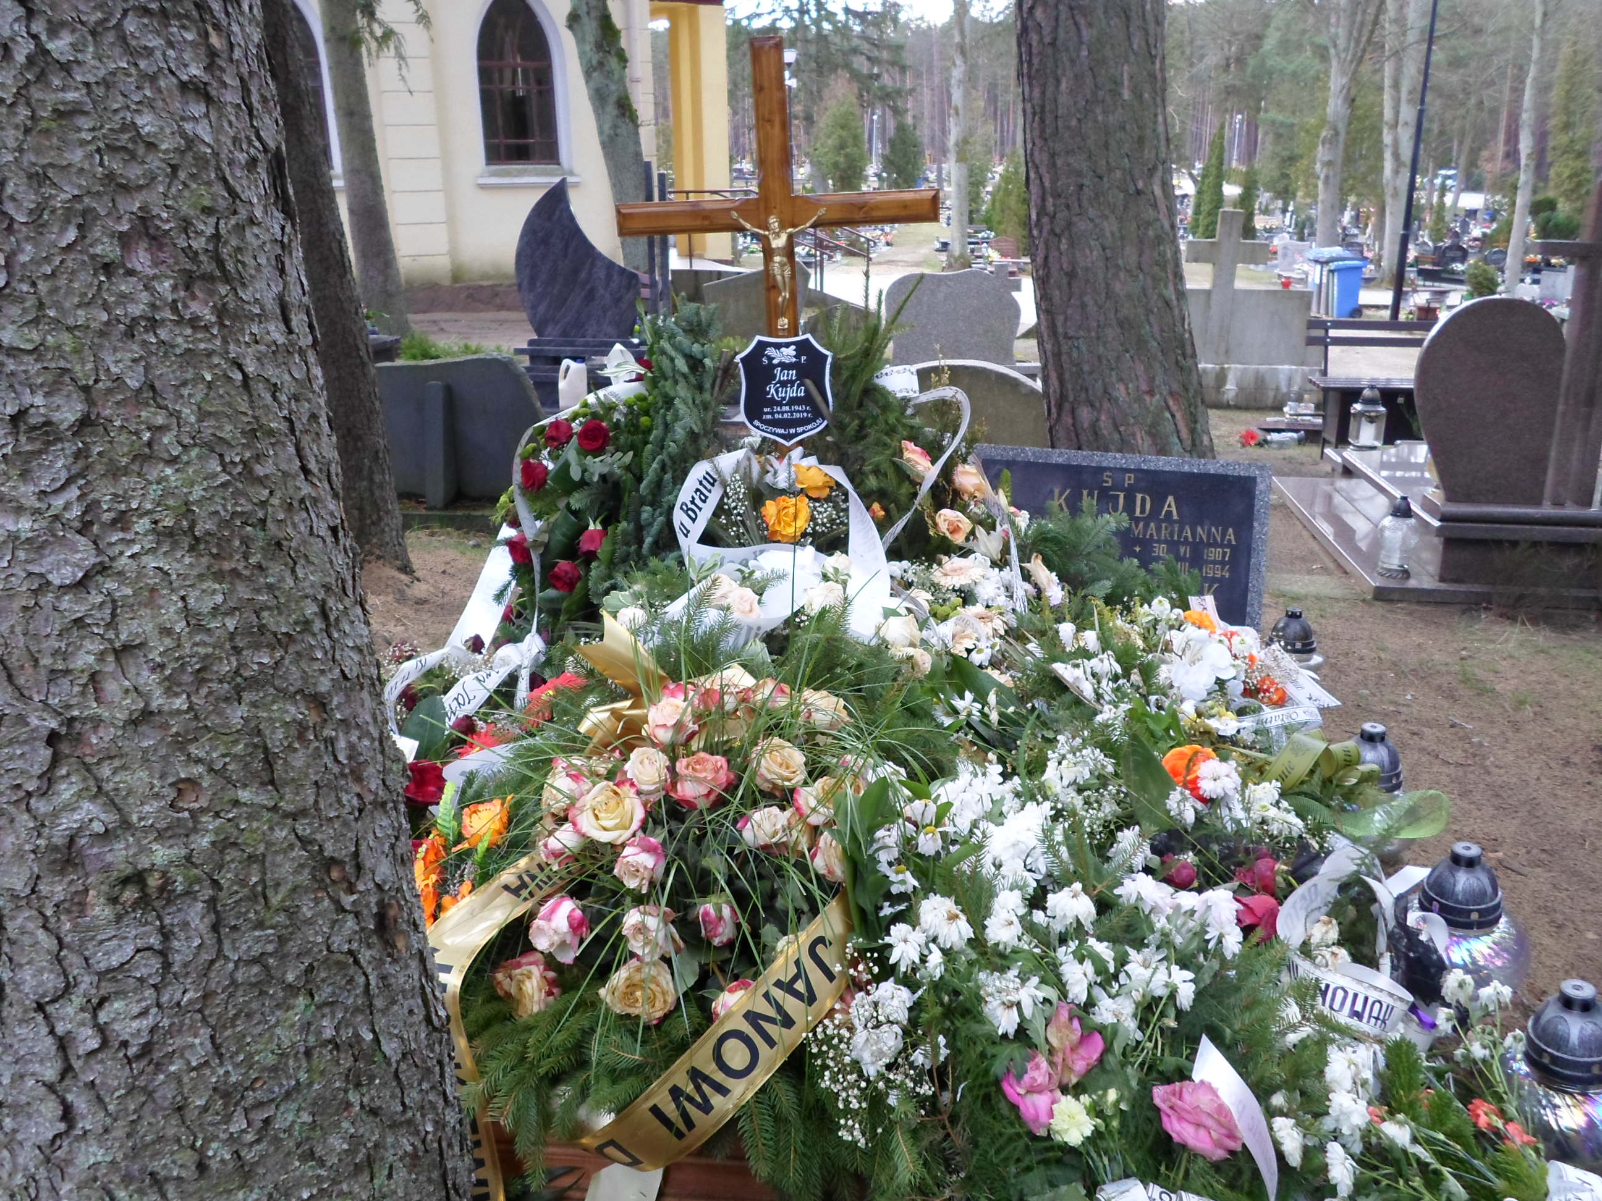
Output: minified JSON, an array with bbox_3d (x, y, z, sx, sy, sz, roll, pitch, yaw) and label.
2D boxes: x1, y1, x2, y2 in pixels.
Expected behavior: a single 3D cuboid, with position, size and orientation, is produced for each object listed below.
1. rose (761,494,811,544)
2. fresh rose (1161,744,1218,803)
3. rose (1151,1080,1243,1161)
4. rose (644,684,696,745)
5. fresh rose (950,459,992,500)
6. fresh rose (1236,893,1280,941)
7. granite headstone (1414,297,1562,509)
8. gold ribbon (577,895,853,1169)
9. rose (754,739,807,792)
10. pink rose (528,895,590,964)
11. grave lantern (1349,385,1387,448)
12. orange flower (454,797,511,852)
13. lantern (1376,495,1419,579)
[{"bbox_3d":[-0.029,-0.148,2.280,0.088,0.088,0.060,-4,-8,0],"label":"rose"},{"bbox_3d":[0.571,0.254,1.830,0.085,0.065,0.082,-2,53,-5],"label":"fresh rose"},{"bbox_3d":[0.381,0.500,1.200,0.085,0.065,0.085,20,53,24],"label":"rose"},{"bbox_3d":[-0.151,0.134,1.460,0.060,0.064,0.060,-13,42,-7],"label":"rose"},{"bbox_3d":[0.349,-0.246,2.550,0.077,0.072,0.080,13,66,34],"label":"fresh rose"},{"bbox_3d":[0.622,0.432,1.700,0.062,0.065,0.060,2,-24,7],"label":"fresh rose"},{"bbox_3d":[2.514,-0.736,4.619,0.508,0.747,0.090,2,17,10],"label":"granite headstone"},{"bbox_3d":[-0.101,0.525,1.500,0.130,0.100,0.440,40,69,17],"label":"gold ribbon"},{"bbox_3d":[-0.028,0.227,1.720,0.072,0.060,0.072,2,53,-2],"label":"rose"},{"bbox_3d":[-0.258,0.350,1.330,0.065,0.065,0.064,-33,-10,35],"label":"pink rose"},{"bbox_3d":[2.813,-0.907,6.200,0.180,0.305,0.180,0,18,0],"label":"grave lantern"},{"bbox_3d":[-0.388,0.273,1.520,0.068,0.050,0.066,4,54,13],"label":"orange flower"},{"bbox_3d":[2.148,-0.228,4.500,0.140,0.300,0.140,-1,17,0],"label":"lantern"}]

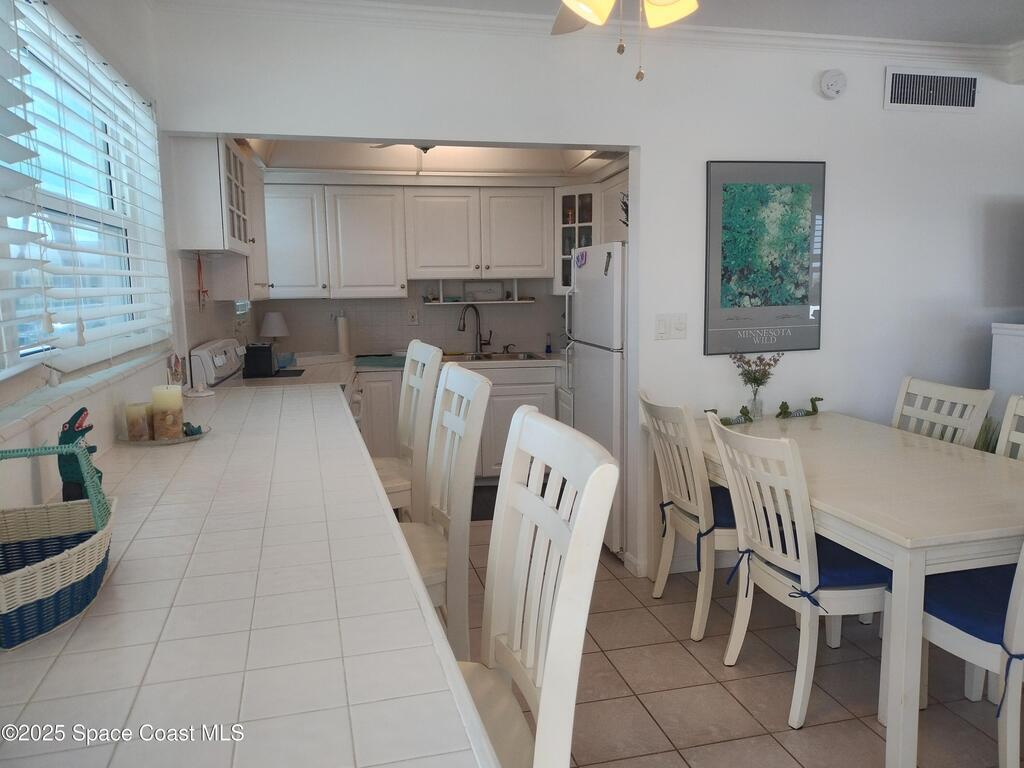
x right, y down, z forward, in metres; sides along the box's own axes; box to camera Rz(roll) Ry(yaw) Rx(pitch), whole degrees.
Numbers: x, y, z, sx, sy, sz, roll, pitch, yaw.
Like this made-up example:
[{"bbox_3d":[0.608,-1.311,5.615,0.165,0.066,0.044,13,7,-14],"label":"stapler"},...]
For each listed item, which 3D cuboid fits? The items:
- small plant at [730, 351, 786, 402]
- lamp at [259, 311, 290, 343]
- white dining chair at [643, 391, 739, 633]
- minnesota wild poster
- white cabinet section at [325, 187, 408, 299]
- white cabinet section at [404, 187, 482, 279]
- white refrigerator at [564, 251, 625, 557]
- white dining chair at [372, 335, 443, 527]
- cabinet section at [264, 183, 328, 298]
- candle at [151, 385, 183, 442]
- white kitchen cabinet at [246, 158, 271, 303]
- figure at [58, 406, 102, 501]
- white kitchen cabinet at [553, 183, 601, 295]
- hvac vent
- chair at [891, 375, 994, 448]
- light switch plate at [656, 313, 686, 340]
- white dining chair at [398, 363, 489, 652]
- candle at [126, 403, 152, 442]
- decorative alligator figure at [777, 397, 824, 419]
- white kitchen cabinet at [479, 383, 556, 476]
[{"bbox_3d":[1.168,-0.031,3.532,0.205,0.205,0.170,-3,8,-13],"label":"small plant"},{"bbox_3d":[-1.540,-0.276,4.823,0.180,0.360,0.180,-3,9,-15],"label":"lamp"},{"bbox_3d":[0.887,0.522,3.174,0.540,0.958,0.455,-3,9,-15],"label":"white dining chair"},{"bbox_3d":[1.224,-0.603,3.558,0.642,0.903,0.025,-3,9,-15],"label":"minnesota wild poster"},{"bbox_3d":[-1.034,-0.999,5.287,0.531,0.766,0.323,-2,7,-11],"label":"white cabinet section"},{"bbox_3d":[-0.512,-1.083,5.384,0.531,0.643,0.323,-2,7,-11],"label":"white cabinet section"},{"bbox_3d":[0.787,0.058,4.173,0.780,1.650,0.710,-3,8,-13],"label":"white refrigerator"},{"bbox_3d":[-0.535,0.482,2.689,0.520,1.230,0.455,-3,9,-15],"label":"white dining chair"},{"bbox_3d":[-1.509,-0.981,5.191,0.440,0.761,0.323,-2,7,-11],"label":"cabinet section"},{"bbox_3d":[-0.963,0.079,2.066,0.075,0.142,0.075,-3,8,-13],"label":"candle"},{"bbox_3d":[-1.662,-0.882,4.420,0.290,0.770,1.180,-3,8,-13],"label":"white kitchen cabinet"},{"bbox_3d":[-0.796,0.145,1.372,0.070,0.205,0.058,-3,9,-15],"label":"figure"},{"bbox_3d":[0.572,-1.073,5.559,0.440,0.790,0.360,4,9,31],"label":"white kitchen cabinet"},{"bbox_3d":[2.089,-1.460,3.675,0.567,0.203,0.025,-3,9,-15],"label":"hvac vent"},{"bbox_3d":[1.698,0.489,3.313,0.545,0.958,0.460,-3,9,-15],"label":"chair"},{"bbox_3d":[0.764,-0.273,3.543,0.155,0.124,0.012,-3,8,-13],"label":"light switch plate"},{"bbox_3d":[-0.341,0.593,1.905,0.520,1.230,0.455,-3,9,-15],"label":"white dining chair"},{"bbox_3d":[-1.038,0.104,2.062,0.073,0.095,0.073,-3,8,-13],"label":"candle"},{"bbox_3d":[1.423,0.122,3.660,0.220,0.093,0.065,-5,9,-26],"label":"decorative alligator figure"},{"bbox_3d":[-0.017,0.287,5.592,0.570,0.680,0.560,-3,8,-13],"label":"white kitchen cabinet"}]

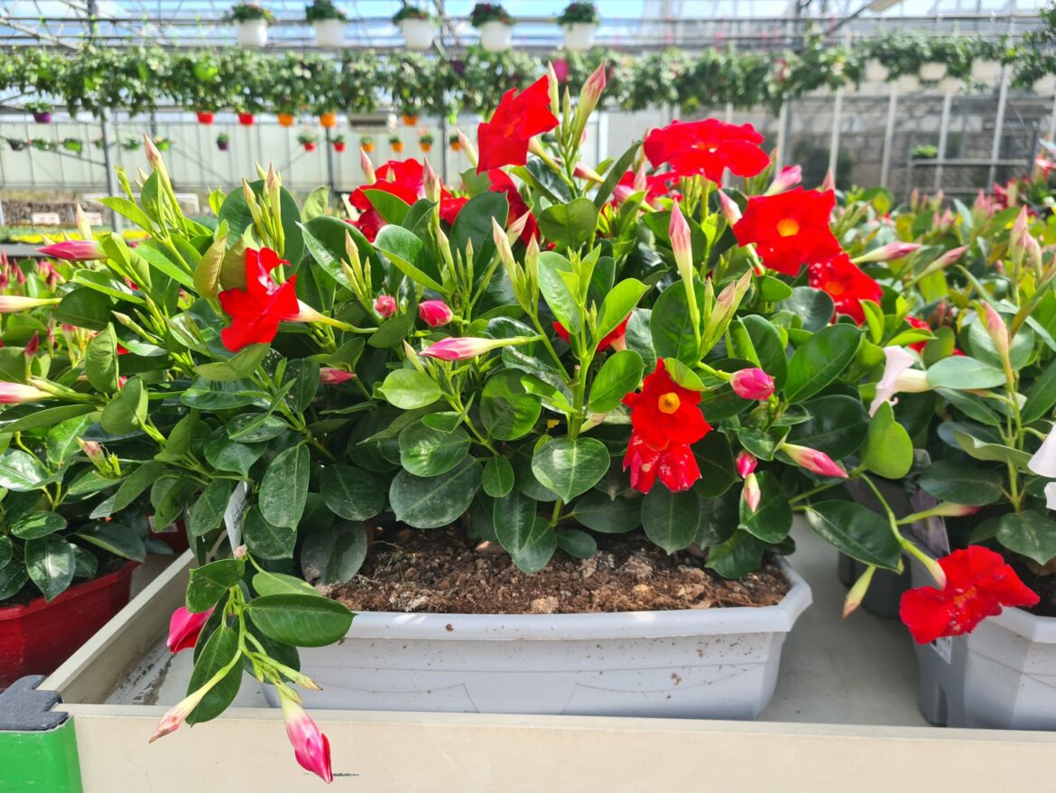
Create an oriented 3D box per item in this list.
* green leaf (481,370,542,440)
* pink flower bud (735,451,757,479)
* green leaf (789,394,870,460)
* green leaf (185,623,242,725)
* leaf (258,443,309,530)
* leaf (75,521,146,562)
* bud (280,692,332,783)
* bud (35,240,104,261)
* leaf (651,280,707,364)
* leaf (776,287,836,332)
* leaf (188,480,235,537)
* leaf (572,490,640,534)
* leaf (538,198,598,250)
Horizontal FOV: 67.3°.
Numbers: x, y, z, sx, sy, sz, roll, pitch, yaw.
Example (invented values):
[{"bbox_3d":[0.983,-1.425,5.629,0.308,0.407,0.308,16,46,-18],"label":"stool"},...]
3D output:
[{"bbox_3d":[-0.015,0.008,0.720,0.056,0.072,0.016,32,-12,8],"label":"green leaf"},{"bbox_3d":[0.168,0.052,0.610,0.017,0.019,0.026,3,31,5],"label":"pink flower bud"},{"bbox_3d":[0.287,0.030,0.755,0.082,0.068,0.018,-1,-20,-7],"label":"green leaf"},{"bbox_3d":[-0.242,0.213,0.610,0.040,0.080,0.016,18,-6,9],"label":"green leaf"},{"bbox_3d":[-0.185,0.069,0.600,0.038,0.065,0.013,5,-22,8],"label":"leaf"},{"bbox_3d":[-0.368,0.128,0.700,0.064,0.016,0.036,15,41,9],"label":"leaf"},{"bbox_3d":[-0.148,0.228,0.530,0.023,0.067,0.023,-27,-4,0],"label":"bud"},{"bbox_3d":[-0.357,-0.114,0.620,0.056,0.016,0.016,3,0,-11],"label":"bud"},{"bbox_3d":[0.130,-0.064,0.680,0.050,0.072,0.018,9,-15,2],"label":"leaf"},{"bbox_3d":[0.241,-0.076,0.690,0.054,0.044,0.018,-3,-31,15],"label":"leaf"},{"bbox_3d":[-0.308,0.108,0.770,0.046,0.062,0.016,16,-13,19],"label":"leaf"},{"bbox_3d":[0.075,0.110,0.755,0.072,0.016,0.052,-1,53,-1],"label":"leaf"},{"bbox_3d":[0.035,-0.152,0.700,0.052,0.052,0.018,-2,-30,-1],"label":"leaf"}]

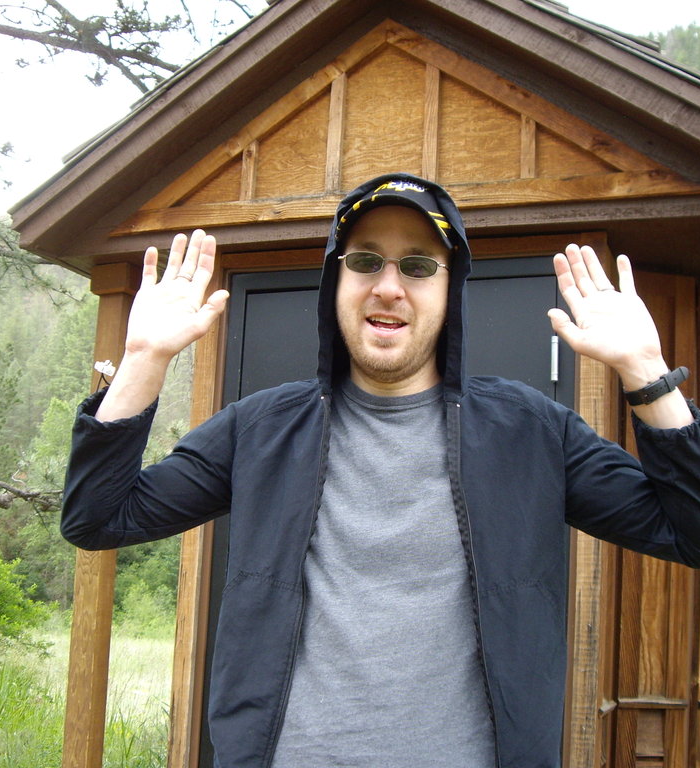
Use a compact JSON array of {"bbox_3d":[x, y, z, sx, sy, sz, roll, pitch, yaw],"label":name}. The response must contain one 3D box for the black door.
[{"bbox_3d":[0.081,0.708,2.990,1.020,2.100,0.070,-1,-9,22],"label":"black door"}]

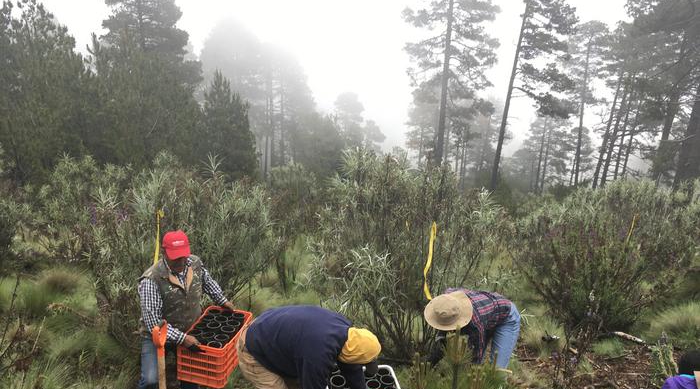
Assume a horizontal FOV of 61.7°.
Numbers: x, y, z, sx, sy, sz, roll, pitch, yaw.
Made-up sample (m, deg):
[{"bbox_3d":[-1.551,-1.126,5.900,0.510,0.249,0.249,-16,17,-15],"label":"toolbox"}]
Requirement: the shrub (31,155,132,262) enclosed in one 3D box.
[{"bbox_3d":[-3.846,0.244,8.400,1.500,1.650,1.400,-7,22,-25],"label":"shrub"}]

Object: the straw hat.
[{"bbox_3d":[0.756,0.898,4.500,0.380,0.130,0.360,-14,38,11],"label":"straw hat"}]

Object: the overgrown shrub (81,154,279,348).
[{"bbox_3d":[-1.667,0.583,5.700,1.850,1.950,1.600,-3,21,-17],"label":"overgrown shrub"}]

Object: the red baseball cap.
[{"bbox_3d":[-1.206,0.357,4.100,0.180,0.150,0.260,-7,40,-29],"label":"red baseball cap"}]

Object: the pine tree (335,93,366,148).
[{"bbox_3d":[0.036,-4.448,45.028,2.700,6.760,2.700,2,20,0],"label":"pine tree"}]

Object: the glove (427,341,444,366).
[{"bbox_3d":[0.714,1.329,4.900,0.100,0.210,0.110,6,21,-24],"label":"glove"}]

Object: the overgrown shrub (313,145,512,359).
[{"bbox_3d":[0.535,0.576,5.312,1.700,1.950,1.550,2,20,0],"label":"overgrown shrub"}]

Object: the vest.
[{"bbox_3d":[-1.280,0.743,4.230,0.290,0.600,0.460,25,29,34],"label":"vest"}]

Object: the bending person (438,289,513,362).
[{"bbox_3d":[1.017,1.207,4.750,0.850,1.050,0.520,-9,23,-30],"label":"bending person"}]

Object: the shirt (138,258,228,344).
[{"bbox_3d":[-1.207,0.766,4.200,0.580,0.620,0.420,-10,23,-31],"label":"shirt"}]

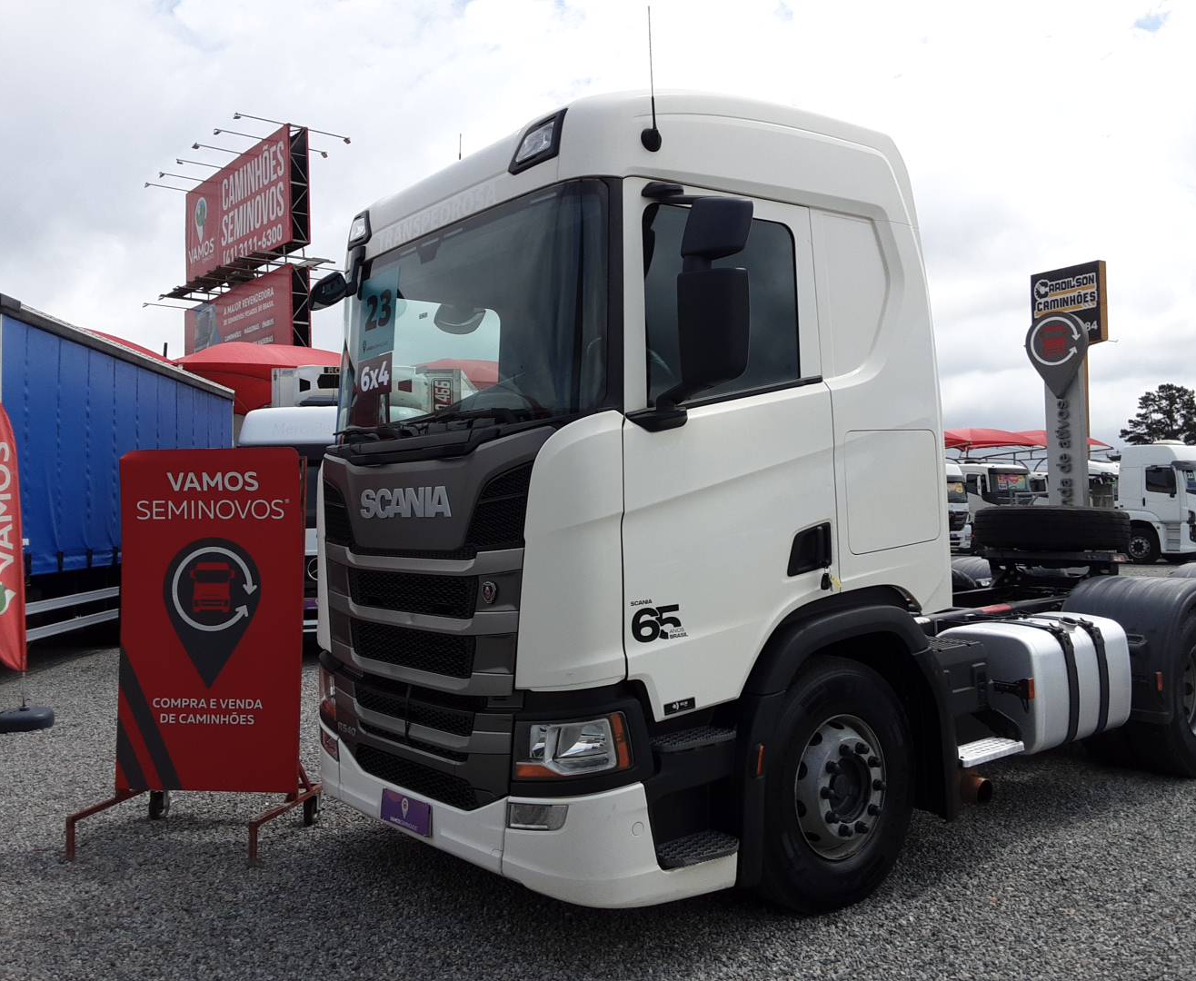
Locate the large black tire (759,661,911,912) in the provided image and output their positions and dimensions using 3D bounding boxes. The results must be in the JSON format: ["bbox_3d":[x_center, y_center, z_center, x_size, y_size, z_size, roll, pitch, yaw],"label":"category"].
[{"bbox_3d":[0.938,1.226,4.447,1.040,1.040,0.300,0,-1,-39],"label":"large black tire"}]

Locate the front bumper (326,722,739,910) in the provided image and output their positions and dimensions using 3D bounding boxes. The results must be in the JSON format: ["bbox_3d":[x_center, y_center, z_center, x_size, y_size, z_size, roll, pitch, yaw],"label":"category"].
[{"bbox_3d":[-0.530,1.268,4.635,0.740,0.480,2.470,0,-1,-39],"label":"front bumper"}]

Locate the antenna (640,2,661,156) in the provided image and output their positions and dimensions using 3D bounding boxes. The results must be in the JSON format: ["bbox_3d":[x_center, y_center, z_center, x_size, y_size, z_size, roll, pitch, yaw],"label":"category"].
[{"bbox_3d":[0.196,-1.547,3.992,0.080,0.570,0.080,0,-1,0],"label":"antenna"}]

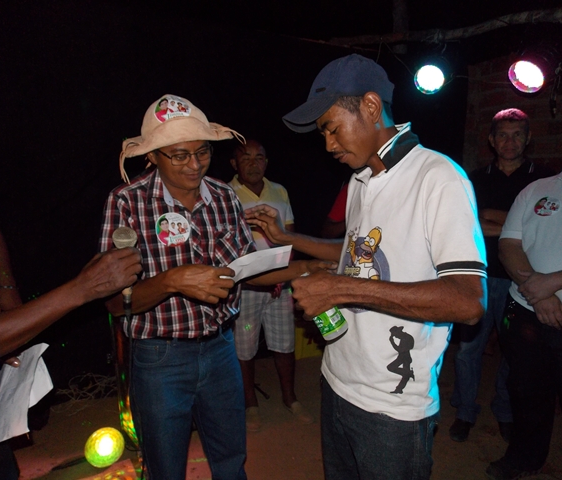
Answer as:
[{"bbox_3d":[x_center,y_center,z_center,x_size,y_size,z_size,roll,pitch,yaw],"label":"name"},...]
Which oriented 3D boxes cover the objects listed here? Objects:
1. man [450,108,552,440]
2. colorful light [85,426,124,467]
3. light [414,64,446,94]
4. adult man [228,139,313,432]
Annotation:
[{"bbox_3d":[1.155,0.200,2.320,0.510,1.760,0.350,4,11,23],"label":"man"},{"bbox_3d":[-0.900,1.034,2.142,0.190,0.195,0.170,-9,13,-41],"label":"colorful light"},{"bbox_3d":[1.004,-1.098,2.835,0.210,0.210,0.190,5,39,28],"label":"light"},{"bbox_3d":[-0.070,0.263,2.422,0.520,1.620,0.400,-1,10,-7],"label":"adult man"}]

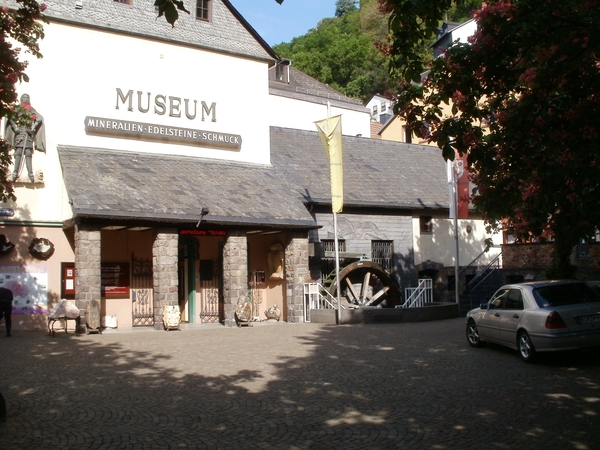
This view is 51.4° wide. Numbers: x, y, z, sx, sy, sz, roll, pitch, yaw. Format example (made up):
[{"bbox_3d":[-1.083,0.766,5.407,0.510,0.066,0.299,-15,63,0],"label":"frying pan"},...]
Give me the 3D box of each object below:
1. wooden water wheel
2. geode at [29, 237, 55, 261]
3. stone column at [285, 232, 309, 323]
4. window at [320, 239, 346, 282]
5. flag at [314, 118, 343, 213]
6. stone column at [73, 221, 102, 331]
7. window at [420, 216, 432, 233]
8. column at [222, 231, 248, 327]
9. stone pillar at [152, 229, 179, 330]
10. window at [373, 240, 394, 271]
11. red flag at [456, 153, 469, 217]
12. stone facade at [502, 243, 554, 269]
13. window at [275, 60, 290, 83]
[{"bbox_3d":[2.000,2.730,21.601,2.863,2.863,0.750,2,-7,-26],"label":"wooden water wheel"},{"bbox_3d":[-7.940,0.723,19.204,0.680,0.700,0.330,2,-6,-31],"label":"geode"},{"bbox_3d":[-0.106,1.770,20.915,0.570,2.970,0.570,2,-7,-30],"label":"stone column"},{"bbox_3d":[1.254,1.375,23.499,1.080,1.550,0.150,2,-6,-31],"label":"window"},{"bbox_3d":[1.023,-2.110,21.414,0.320,3.150,1.200,3,-7,-40],"label":"flag"},{"bbox_3d":[-5.962,1.517,17.550,0.570,2.970,0.570,2,-7,-30],"label":"stone column"},{"bbox_3d":[5.301,0.000,26.109,0.600,0.600,0.150,2,-6,-31],"label":"window"},{"bbox_3d":[-2.152,1.789,20.617,0.610,3.100,0.600,2,-6,-31],"label":"column"},{"bbox_3d":[-4.015,1.627,18.666,0.570,2.970,0.570,2,-7,-30],"label":"stone pillar"},{"bbox_3d":[3.123,1.190,23.567,0.950,1.200,0.150,2,-7,-26],"label":"window"},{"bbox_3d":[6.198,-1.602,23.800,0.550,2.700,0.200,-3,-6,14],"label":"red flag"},{"bbox_3d":[9.857,1.341,27.000,2.300,1.050,0.300,-2,-5,8],"label":"stone facade"},{"bbox_3d":[-0.813,-7.134,29.000,0.800,1.000,0.150,3,-7,-33],"label":"window"}]

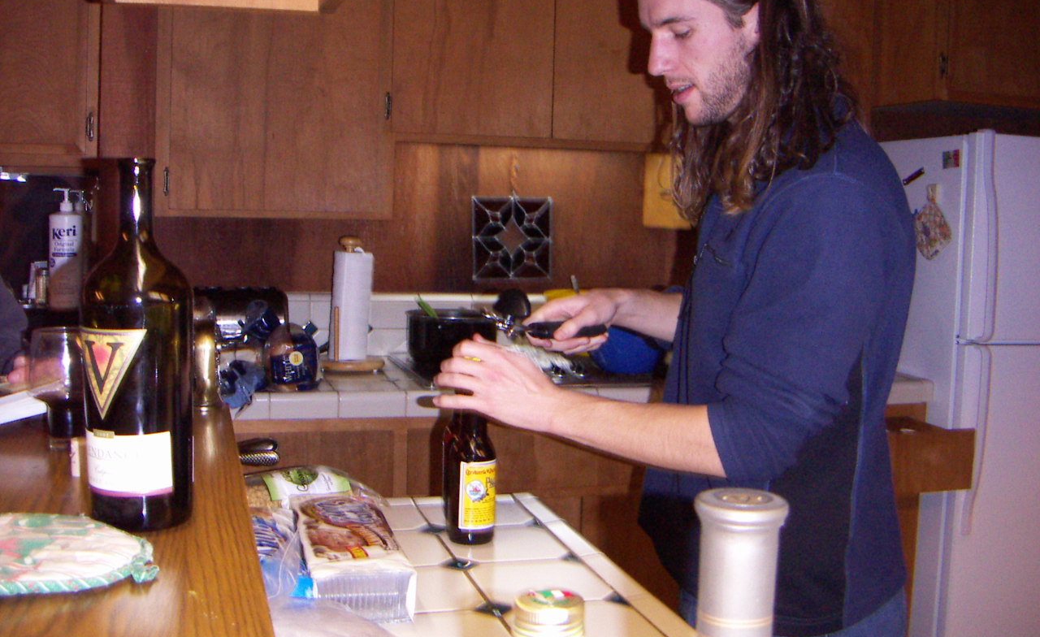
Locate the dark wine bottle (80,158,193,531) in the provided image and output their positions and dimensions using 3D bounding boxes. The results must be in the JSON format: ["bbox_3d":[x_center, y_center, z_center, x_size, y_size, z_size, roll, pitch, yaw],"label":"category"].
[{"bbox_3d":[-0.355,0.021,1.015,0.099,0.337,0.099,3,6,19],"label":"dark wine bottle"}]

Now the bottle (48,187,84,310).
[{"bbox_3d":[-1.017,-0.155,2.420,0.068,0.272,0.052,-1,6,-23],"label":"bottle"}]

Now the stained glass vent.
[{"bbox_3d":[-0.021,-0.229,3.060,0.234,0.234,0.020,0,6,-17],"label":"stained glass vent"}]

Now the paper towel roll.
[{"bbox_3d":[-0.434,-0.038,2.800,0.105,0.288,0.105,1,6,-17],"label":"paper towel roll"}]

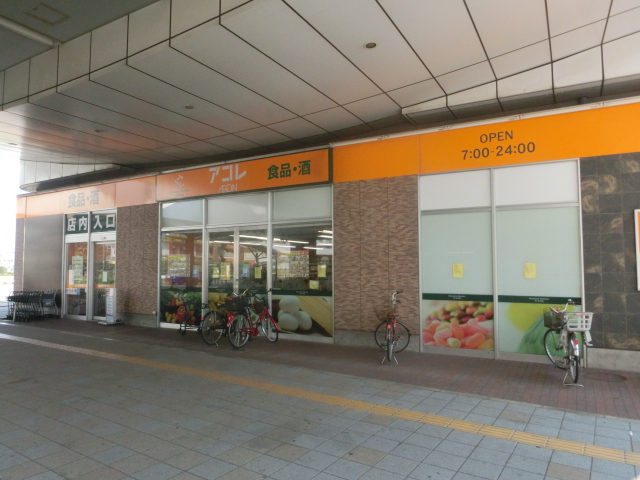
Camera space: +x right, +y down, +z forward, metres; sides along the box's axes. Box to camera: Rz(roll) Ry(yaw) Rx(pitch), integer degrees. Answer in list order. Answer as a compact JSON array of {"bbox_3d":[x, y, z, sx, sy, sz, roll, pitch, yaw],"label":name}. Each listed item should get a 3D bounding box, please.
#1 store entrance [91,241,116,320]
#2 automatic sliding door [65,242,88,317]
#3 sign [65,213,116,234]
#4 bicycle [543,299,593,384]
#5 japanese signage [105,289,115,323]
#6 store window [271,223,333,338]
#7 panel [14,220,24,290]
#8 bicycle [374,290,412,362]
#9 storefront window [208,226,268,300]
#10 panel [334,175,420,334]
[{"bbox_3d":[-6.485,1.219,13.350,1.280,2.420,0.120,-2,-4,30],"label":"store entrance"},{"bbox_3d":[-7.646,1.267,13.997,1.220,2.390,0.100,-2,-4,30],"label":"automatic sliding door"},{"bbox_3d":[-6.759,-0.528,13.063,2.420,0.620,0.100,-2,-3,29],"label":"sign"},{"bbox_3d":[3.664,1.477,6.569,0.620,1.090,1.580,-1,-3,19],"label":"bicycle"},{"bbox_3d":[-5.709,1.795,12.088,0.330,0.930,0.150,-2,-3,29],"label":"japanese signage"},{"bbox_3d":[-0.394,0.802,9.456,1.570,2.440,0.100,-2,-3,29],"label":"store window"},{"bbox_3d":[-10.537,0.798,15.696,0.550,3.130,0.150,-2,-4,30],"label":"panel"},{"bbox_3d":[1.226,1.461,7.495,0.580,1.110,1.480,-1,-3,13],"label":"bicycle"},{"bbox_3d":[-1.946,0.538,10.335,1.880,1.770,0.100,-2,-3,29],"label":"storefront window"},{"bbox_3d":[1.090,0.305,8.675,1.790,2.980,0.150,-2,-3,29],"label":"panel"}]

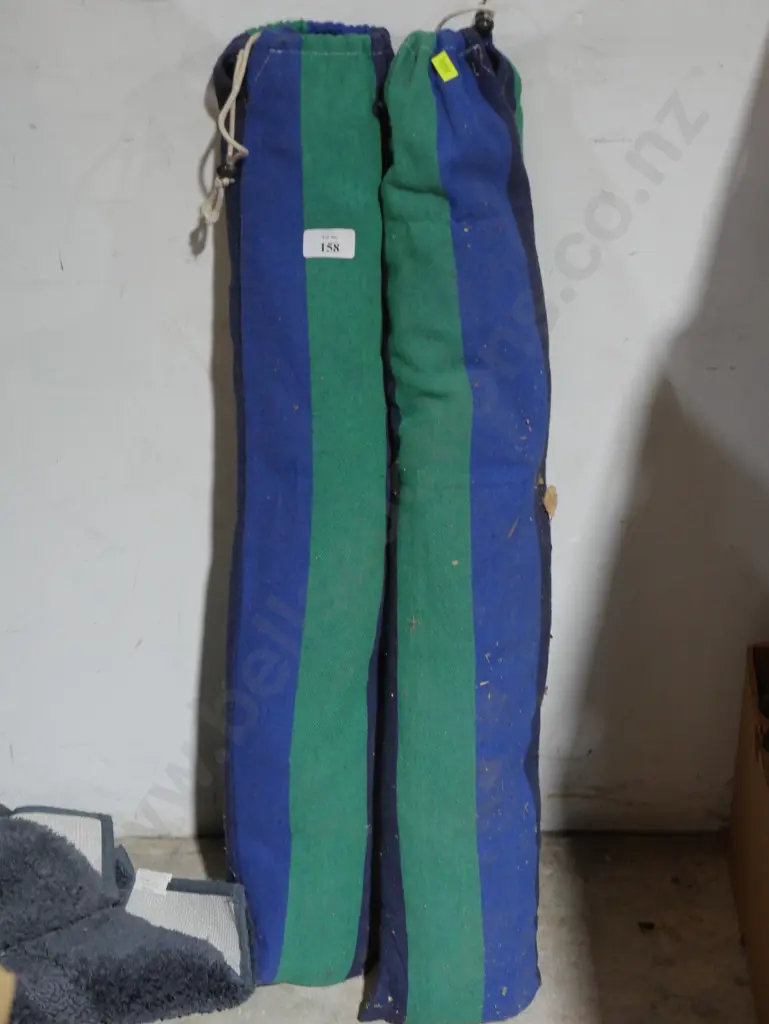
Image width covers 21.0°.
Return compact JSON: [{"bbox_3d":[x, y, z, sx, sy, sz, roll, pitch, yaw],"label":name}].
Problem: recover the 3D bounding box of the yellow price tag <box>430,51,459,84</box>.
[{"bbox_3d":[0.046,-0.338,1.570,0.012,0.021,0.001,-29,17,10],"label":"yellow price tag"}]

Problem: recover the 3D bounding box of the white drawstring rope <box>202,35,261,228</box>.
[{"bbox_3d":[-0.120,-0.301,1.620,0.047,0.167,0.038,0,32,0],"label":"white drawstring rope"}]

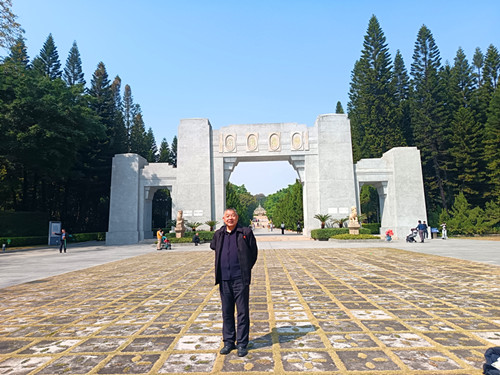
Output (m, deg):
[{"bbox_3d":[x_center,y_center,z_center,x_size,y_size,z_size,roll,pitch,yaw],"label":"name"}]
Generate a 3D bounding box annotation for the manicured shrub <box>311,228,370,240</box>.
[{"bbox_3d":[8.612,4.486,32.646,5.606,1.050,1.600,-2,-7,2],"label":"manicured shrub"}]

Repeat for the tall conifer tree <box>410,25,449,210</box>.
[{"bbox_3d":[22.588,-7.516,42.447,5.000,26.500,5.000,-2,-7,2],"label":"tall conifer tree"}]

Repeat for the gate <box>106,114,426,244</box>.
[{"bbox_3d":[1.564,-0.812,37.105,32.400,13.000,4.300,-2,-7,2],"label":"gate"}]

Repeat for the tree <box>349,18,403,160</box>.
[{"bbox_3d":[16.402,-8.258,43.233,6.400,28.463,6.400,-2,-7,2],"label":"tree"}]

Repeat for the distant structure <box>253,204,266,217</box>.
[{"bbox_3d":[6.704,16.231,244.660,9.900,8.500,6.500,-2,-7,2],"label":"distant structure"}]

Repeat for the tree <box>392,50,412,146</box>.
[{"bbox_3d":[23.070,-7.150,51.454,4.200,27.824,4.200,-2,-7,2],"label":"tree"}]

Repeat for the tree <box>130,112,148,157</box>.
[{"bbox_3d":[-20.520,-2.368,63.364,3.800,23.233,3.800,-2,-7,2],"label":"tree"}]

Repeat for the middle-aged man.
[{"bbox_3d":[-0.188,1.104,4.179,0.580,1.700,0.360,-2,-7,9],"label":"middle-aged man"}]

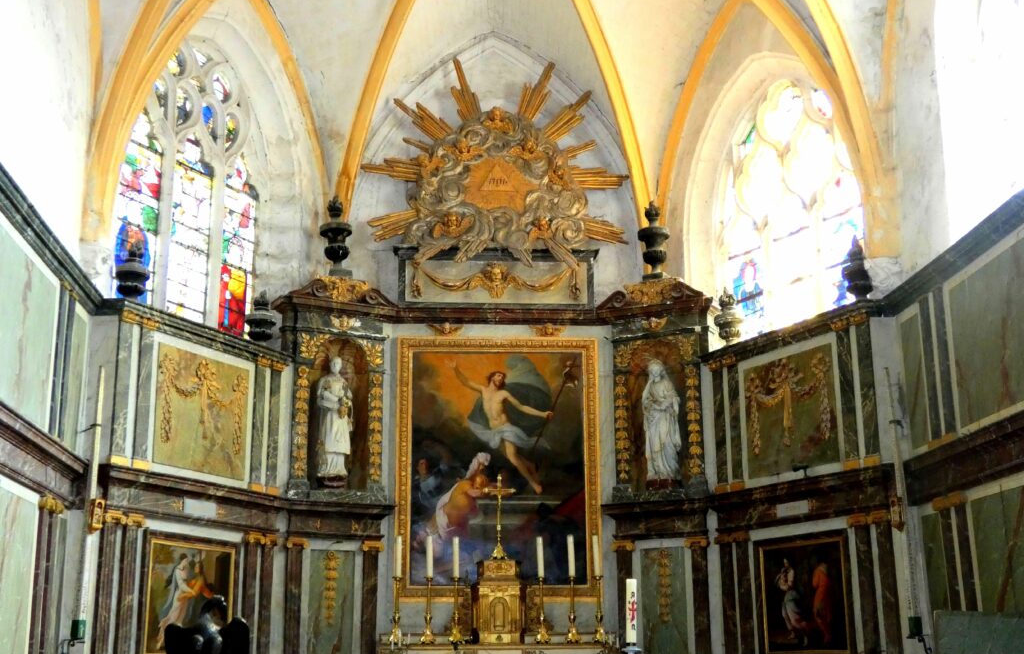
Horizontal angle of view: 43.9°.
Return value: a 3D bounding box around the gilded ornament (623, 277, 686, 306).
[{"bbox_3d":[1.555,-0.386,13.905,0.680,0.230,0.180,-9,-18,28],"label":"gilded ornament"}]

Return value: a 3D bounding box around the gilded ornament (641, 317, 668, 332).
[{"bbox_3d":[1.557,-0.027,13.850,0.280,0.130,0.100,-9,-18,28],"label":"gilded ornament"}]

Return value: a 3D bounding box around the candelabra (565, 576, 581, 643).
[{"bbox_3d":[0.634,2.954,13.302,0.158,0.676,0.158,1,-15,-4],"label":"candelabra"}]

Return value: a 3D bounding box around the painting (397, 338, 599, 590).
[{"bbox_3d":[-0.142,1.469,13.551,2.103,2.778,0.120,0,-16,0],"label":"painting"}]

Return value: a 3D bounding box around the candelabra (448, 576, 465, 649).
[{"bbox_3d":[-0.579,2.936,13.211,0.158,0.676,0.158,1,-15,-4],"label":"candelabra"}]

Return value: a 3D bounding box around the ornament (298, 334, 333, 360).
[{"bbox_3d":[-2.086,0.208,13.542,0.340,0.250,0.070,8,-18,-28],"label":"ornament"}]

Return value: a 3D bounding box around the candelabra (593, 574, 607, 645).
[{"bbox_3d":[0.887,2.838,12.759,0.140,0.660,0.140,0,-16,0],"label":"candelabra"}]

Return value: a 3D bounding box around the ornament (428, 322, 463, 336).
[{"bbox_3d":[-0.759,0.020,14.513,0.407,0.124,0.114,1,-15,-4],"label":"ornament"}]

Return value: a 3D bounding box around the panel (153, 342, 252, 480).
[{"bbox_3d":[-3.025,0.858,12.489,0.076,1.154,1.339,-8,-17,26],"label":"panel"}]

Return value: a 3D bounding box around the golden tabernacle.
[{"bbox_3d":[-0.139,2.860,13.267,0.538,0.843,0.399,1,-15,-4],"label":"golden tabernacle"}]

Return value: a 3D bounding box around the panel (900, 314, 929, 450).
[{"bbox_3d":[3.671,0.491,11.585,0.048,1.185,0.388,1,-15,-5],"label":"panel"}]

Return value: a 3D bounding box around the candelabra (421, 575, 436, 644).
[{"bbox_3d":[-0.866,2.931,13.189,0.158,0.675,0.158,1,-15,-4],"label":"candelabra"}]

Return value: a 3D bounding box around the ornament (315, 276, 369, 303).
[{"bbox_3d":[-1.889,-0.420,14.224,0.544,0.193,0.209,7,-17,-26],"label":"ornament"}]

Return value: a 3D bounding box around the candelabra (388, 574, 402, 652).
[{"bbox_3d":[-1.160,2.840,12.759,0.140,0.660,0.140,0,-16,0],"label":"candelabra"}]

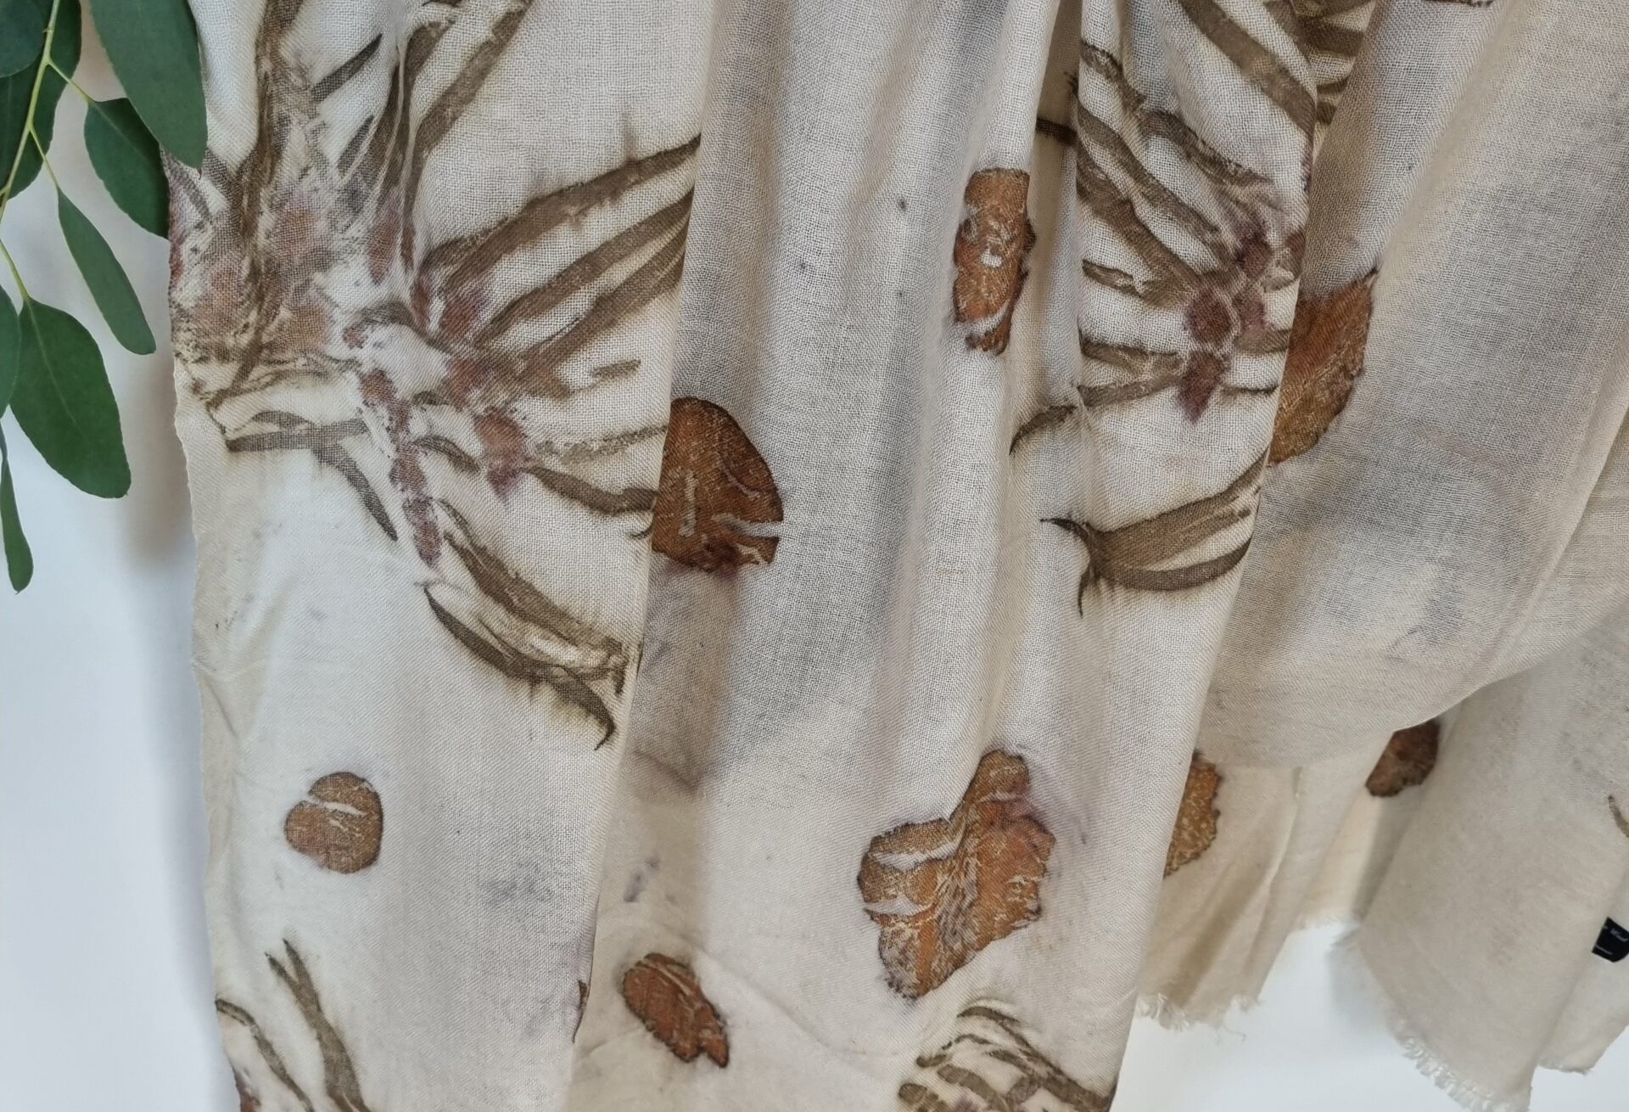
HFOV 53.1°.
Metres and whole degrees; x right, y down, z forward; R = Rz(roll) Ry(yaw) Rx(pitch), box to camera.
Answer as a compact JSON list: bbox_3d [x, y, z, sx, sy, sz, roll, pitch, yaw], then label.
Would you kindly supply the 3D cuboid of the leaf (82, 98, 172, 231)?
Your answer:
[{"bbox_3d":[-0.202,-0.114,0.487,0.026,0.050,0.014,-25,23,-4],"label":"leaf"}]

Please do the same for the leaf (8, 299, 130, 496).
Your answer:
[{"bbox_3d":[-0.225,-0.047,0.495,0.031,0.066,0.014,-15,22,-8],"label":"leaf"}]

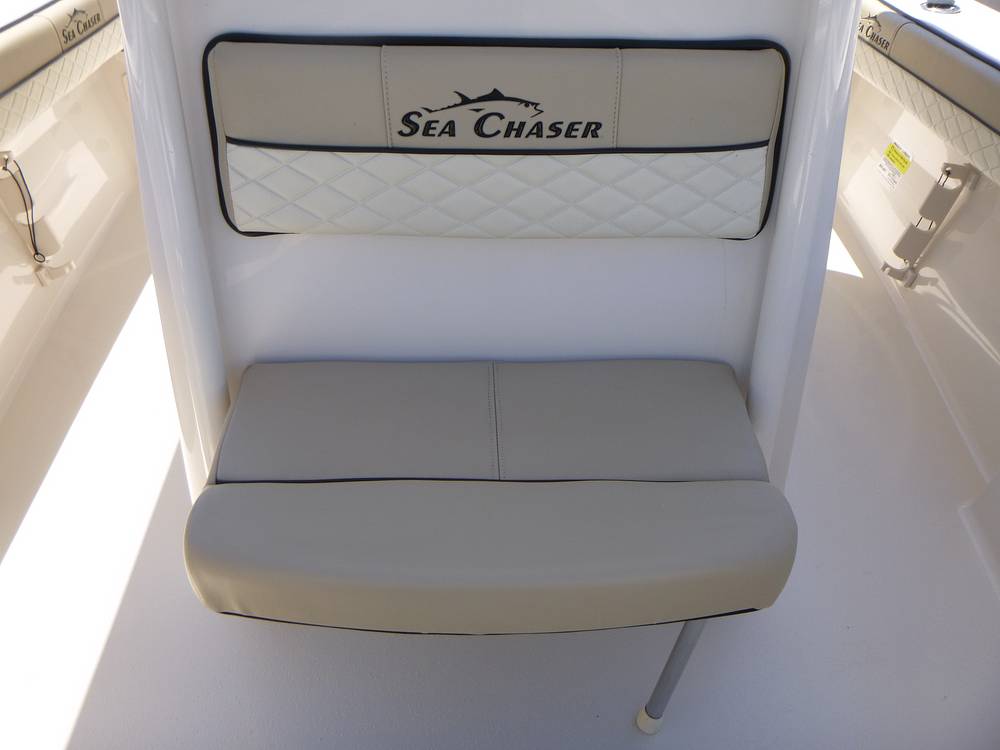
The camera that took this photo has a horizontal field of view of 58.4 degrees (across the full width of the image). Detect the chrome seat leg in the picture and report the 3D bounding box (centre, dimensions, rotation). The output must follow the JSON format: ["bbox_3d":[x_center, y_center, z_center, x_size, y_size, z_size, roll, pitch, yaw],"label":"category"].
[{"bbox_3d":[0.256,0.428,1.308,0.040,0.310,0.040,6,37,-5],"label":"chrome seat leg"}]

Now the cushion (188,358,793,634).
[{"bbox_3d":[-0.013,0.164,1.289,0.800,0.130,0.441,0,38,0],"label":"cushion"}]

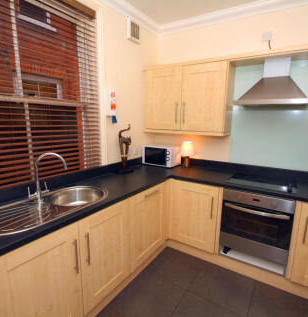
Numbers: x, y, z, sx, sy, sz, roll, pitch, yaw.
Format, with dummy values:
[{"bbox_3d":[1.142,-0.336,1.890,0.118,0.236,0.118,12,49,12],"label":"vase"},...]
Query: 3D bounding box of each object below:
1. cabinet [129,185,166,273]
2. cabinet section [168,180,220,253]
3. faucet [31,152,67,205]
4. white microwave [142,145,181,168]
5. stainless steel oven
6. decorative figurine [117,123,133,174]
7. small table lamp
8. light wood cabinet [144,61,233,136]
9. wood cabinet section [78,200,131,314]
[{"bbox_3d":[-0.285,0.617,2.140,0.570,0.727,0.614,7,11,31],"label":"cabinet"},{"bbox_3d":[0.553,0.601,2.396,0.558,0.730,0.480,7,11,32],"label":"cabinet section"},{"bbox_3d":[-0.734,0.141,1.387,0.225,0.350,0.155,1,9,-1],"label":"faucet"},{"bbox_3d":[0.115,-0.041,2.816,0.446,0.263,0.320,6,11,29],"label":"white microwave"},{"bbox_3d":[1.071,0.611,2.067,0.585,0.642,0.560,7,11,31],"label":"stainless steel oven"},{"bbox_3d":[-0.324,-0.119,2.326,0.190,0.570,0.095,-1,10,-13],"label":"decorative figurine"},{"bbox_3d":[0.443,-0.046,2.641,0.185,0.350,0.185,7,11,31],"label":"small table lamp"},{"bbox_3d":[0.397,-0.707,2.484,1.040,0.799,0.320,7,11,31],"label":"light wood cabinet"},{"bbox_3d":[-0.555,0.706,1.663,0.480,0.730,0.493,7,11,32],"label":"wood cabinet section"}]

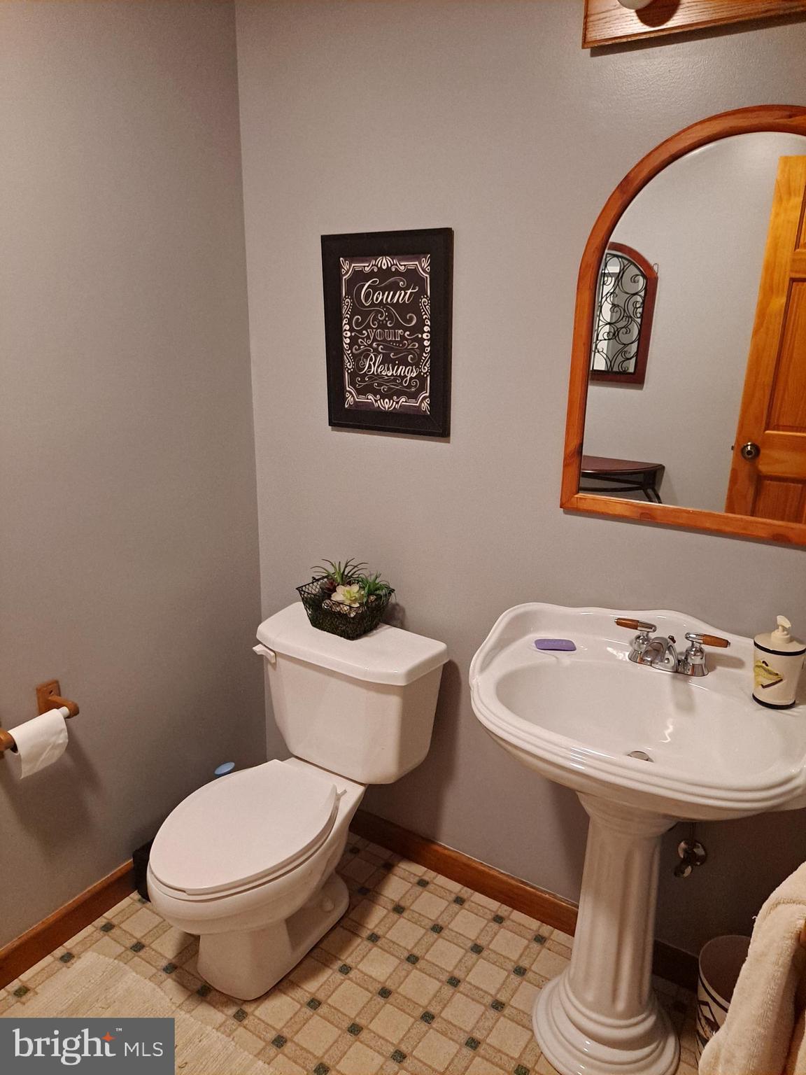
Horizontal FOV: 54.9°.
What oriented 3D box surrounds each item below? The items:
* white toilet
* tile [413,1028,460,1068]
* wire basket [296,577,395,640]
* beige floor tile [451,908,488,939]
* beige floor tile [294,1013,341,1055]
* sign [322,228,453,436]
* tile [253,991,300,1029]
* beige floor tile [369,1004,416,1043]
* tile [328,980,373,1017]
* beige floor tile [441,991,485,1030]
[{"bbox_3d":[-0.302,0.651,1.914,0.507,0.704,0.736,11,20,32],"label":"white toilet"},{"bbox_3d":[0.073,1.099,1.666,0.073,0.008,0.071,11,20,32],"label":"tile"},{"bbox_3d":[-0.158,0.188,2.048,0.220,0.107,0.141,11,20,32],"label":"wire basket"},{"bbox_3d":[0.168,0.997,2.002,0.073,0.008,0.071,11,20,32],"label":"beige floor tile"},{"bbox_3d":[-0.185,1.089,1.699,0.073,0.008,0.071,11,20,32],"label":"beige floor tile"},{"bbox_3d":[-0.040,-0.480,1.841,0.361,0.457,0.020,11,20,32],"label":"sign"},{"bbox_3d":[-0.281,1.070,1.761,0.073,0.008,0.071,11,20,32],"label":"tile"},{"bbox_3d":[-0.024,1.080,1.728,0.073,0.008,0.071,11,20,32],"label":"beige floor tile"},{"bbox_3d":[-0.121,1.061,1.790,0.073,0.008,0.071,11,20,32],"label":"tile"},{"bbox_3d":[0.137,1.071,1.758,0.073,0.008,0.071,11,20,32],"label":"beige floor tile"}]

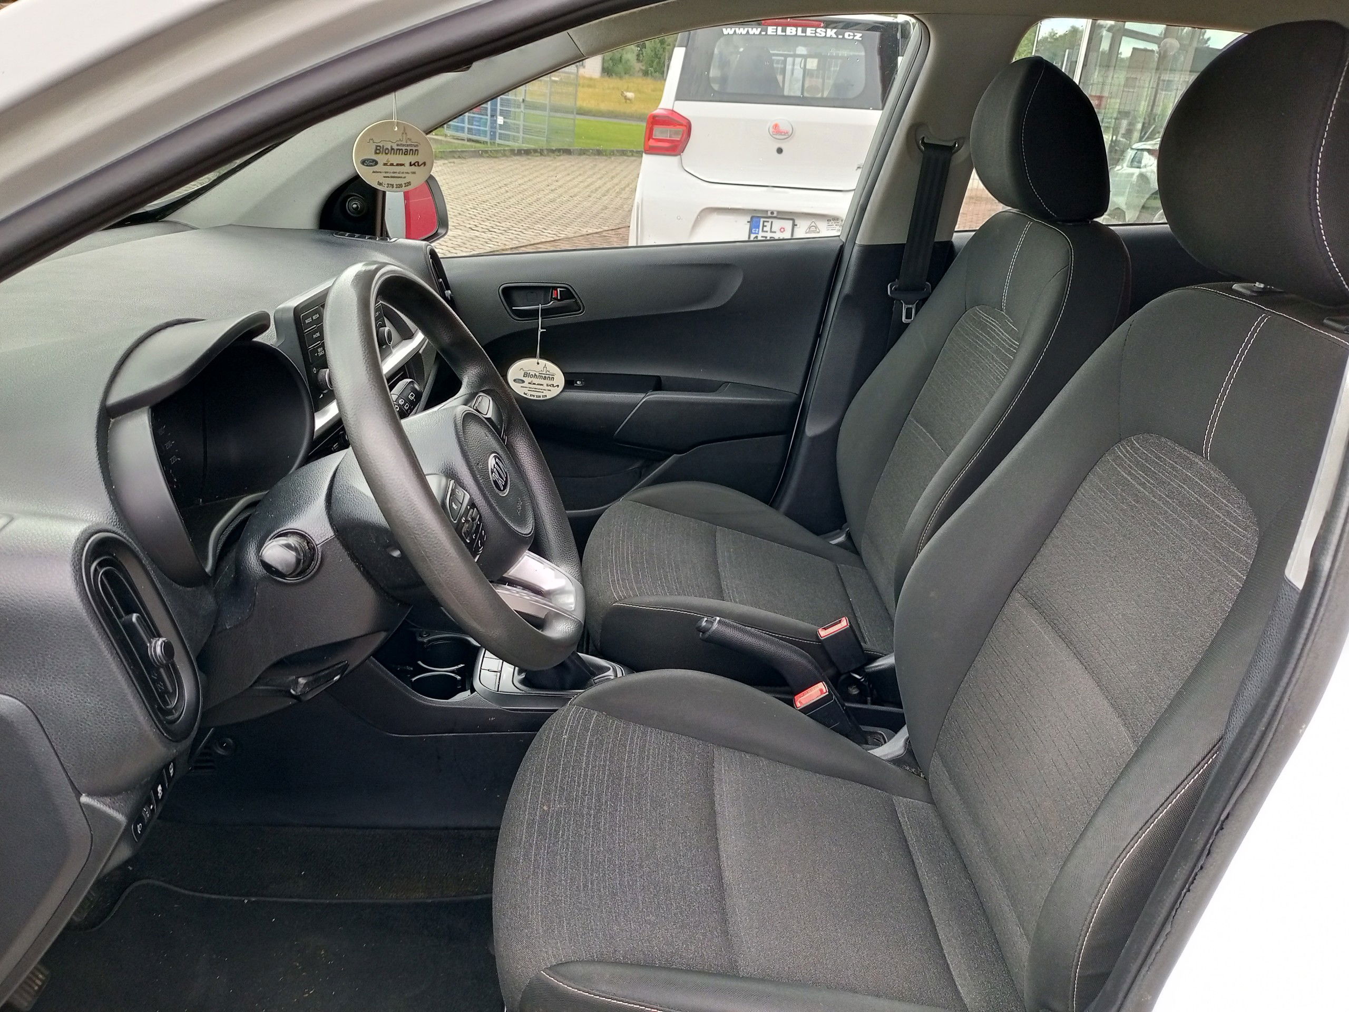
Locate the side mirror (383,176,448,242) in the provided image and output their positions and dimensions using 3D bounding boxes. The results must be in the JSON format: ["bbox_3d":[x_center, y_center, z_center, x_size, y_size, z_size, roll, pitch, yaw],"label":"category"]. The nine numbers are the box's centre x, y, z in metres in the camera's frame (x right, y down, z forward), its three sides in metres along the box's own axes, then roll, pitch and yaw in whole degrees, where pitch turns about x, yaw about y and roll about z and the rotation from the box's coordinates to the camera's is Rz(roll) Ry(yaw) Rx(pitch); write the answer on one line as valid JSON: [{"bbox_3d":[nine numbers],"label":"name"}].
[{"bbox_3d":[-0.527,-0.578,1.860,0.115,0.148,0.200,11,23,16],"label":"side mirror"}]

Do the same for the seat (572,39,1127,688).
[{"bbox_3d":[0.230,-0.156,1.460,0.740,0.970,0.500,4,22,1],"label":"seat"}]

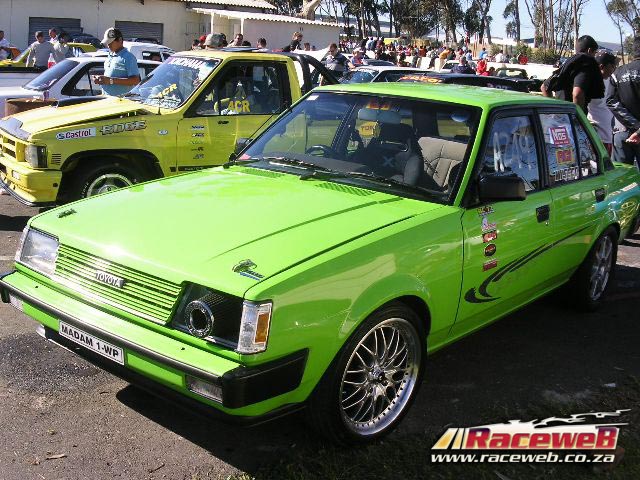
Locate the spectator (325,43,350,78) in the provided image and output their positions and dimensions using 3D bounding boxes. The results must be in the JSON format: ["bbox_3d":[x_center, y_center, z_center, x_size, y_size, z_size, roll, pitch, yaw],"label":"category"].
[{"bbox_3d":[0.293,-3.576,16.012,0.360,1.740,0.550,-11,19,-43],"label":"spectator"}]

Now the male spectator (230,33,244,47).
[{"bbox_3d":[-2.121,-4.434,18.212,0.320,1.740,0.500,-6,16,-29],"label":"male spectator"}]

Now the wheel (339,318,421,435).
[{"bbox_3d":[0.182,0.506,2.735,0.457,0.457,0.180,-11,19,-44],"label":"wheel"}]

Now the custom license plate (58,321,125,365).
[{"bbox_3d":[-0.844,0.371,2.581,0.420,0.070,0.015,14,17,38],"label":"custom license plate"}]

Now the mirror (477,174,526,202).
[{"bbox_3d":[0.807,-0.225,3.107,0.205,0.110,0.090,14,17,38],"label":"mirror"}]

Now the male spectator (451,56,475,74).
[{"bbox_3d":[3.529,-3.720,17.710,0.520,1.730,0.320,-8,18,-37],"label":"male spectator"}]

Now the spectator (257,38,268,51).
[{"bbox_3d":[-1.424,-4.032,17.212,0.320,1.740,0.500,4,14,8],"label":"spectator"}]

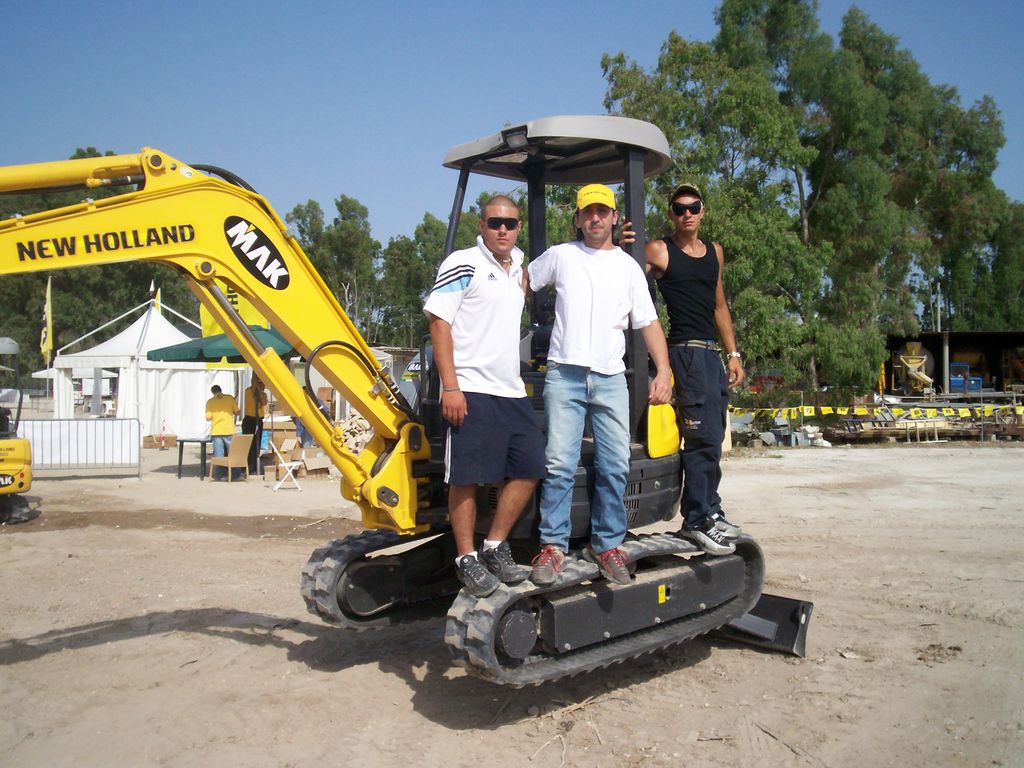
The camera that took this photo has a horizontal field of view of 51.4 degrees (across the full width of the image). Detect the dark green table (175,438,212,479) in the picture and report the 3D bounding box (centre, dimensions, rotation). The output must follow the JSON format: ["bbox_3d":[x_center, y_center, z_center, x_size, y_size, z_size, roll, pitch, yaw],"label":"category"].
[{"bbox_3d":[-5.555,1.377,19.300,0.800,0.740,0.800,1,-1,-40],"label":"dark green table"}]

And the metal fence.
[{"bbox_3d":[-7.770,1.169,19.000,2.400,1.080,0.350,0,-1,-12],"label":"metal fence"}]

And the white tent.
[{"bbox_3d":[-10.941,-0.290,32.500,4.000,4.500,4.000,-1,-1,35],"label":"white tent"}]

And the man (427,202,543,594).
[{"bbox_3d":[-0.114,0.011,4.770,0.560,1.710,0.450,0,-1,-24],"label":"man"}]

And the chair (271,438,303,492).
[{"bbox_3d":[-3.507,1.270,16.600,0.500,0.820,0.430,0,-1,-12],"label":"chair"}]

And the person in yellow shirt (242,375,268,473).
[{"bbox_3d":[-4.703,0.764,19.600,0.420,1.800,0.500,0,-1,-21],"label":"person in yellow shirt"}]

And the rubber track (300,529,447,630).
[{"bbox_3d":[-0.305,1.051,6.256,1.930,0.497,0.283,-3,2,-40],"label":"rubber track"}]

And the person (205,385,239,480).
[{"bbox_3d":[-5.210,0.870,19.100,0.580,1.690,0.420,0,-1,-7],"label":"person"}]

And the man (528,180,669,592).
[{"bbox_3d":[0.409,-0.035,4.920,0.660,1.770,0.440,0,-1,-5],"label":"man"}]

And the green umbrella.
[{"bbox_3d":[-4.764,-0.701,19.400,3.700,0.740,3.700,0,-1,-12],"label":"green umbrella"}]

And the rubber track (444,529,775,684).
[{"bbox_3d":[0.536,1.058,5.247,1.930,0.497,0.283,-3,2,-40],"label":"rubber track"}]

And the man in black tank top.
[{"bbox_3d":[0.902,-0.104,5.380,0.580,1.810,0.460,0,-1,-9],"label":"man in black tank top"}]

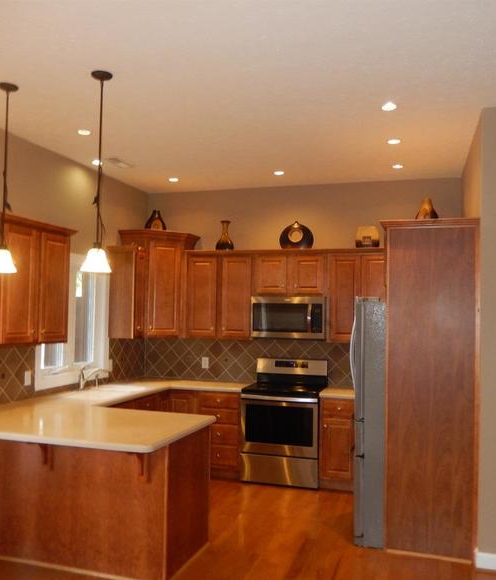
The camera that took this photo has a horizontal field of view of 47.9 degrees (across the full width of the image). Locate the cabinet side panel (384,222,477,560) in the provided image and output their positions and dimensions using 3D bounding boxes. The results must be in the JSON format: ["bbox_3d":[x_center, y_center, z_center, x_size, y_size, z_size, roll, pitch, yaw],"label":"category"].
[{"bbox_3d":[1.291,0.690,3.967,0.590,2.330,0.050,0,-3,17],"label":"cabinet side panel"}]

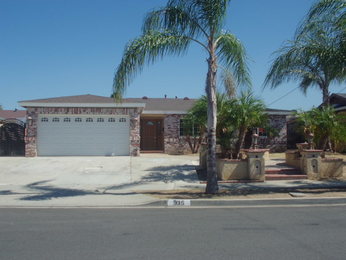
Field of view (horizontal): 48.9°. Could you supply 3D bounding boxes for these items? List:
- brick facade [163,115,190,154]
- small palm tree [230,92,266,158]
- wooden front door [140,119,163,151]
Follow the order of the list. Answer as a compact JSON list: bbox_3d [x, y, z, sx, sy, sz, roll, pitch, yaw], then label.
[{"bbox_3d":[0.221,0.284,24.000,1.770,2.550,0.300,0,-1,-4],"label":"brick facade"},{"bbox_3d":[2.562,-0.143,12.900,1.250,2.250,1.250,0,-1,-4],"label":"small palm tree"},{"bbox_3d":[-1.367,0.302,24.400,1.420,2.050,0.150,0,-1,-4],"label":"wooden front door"}]

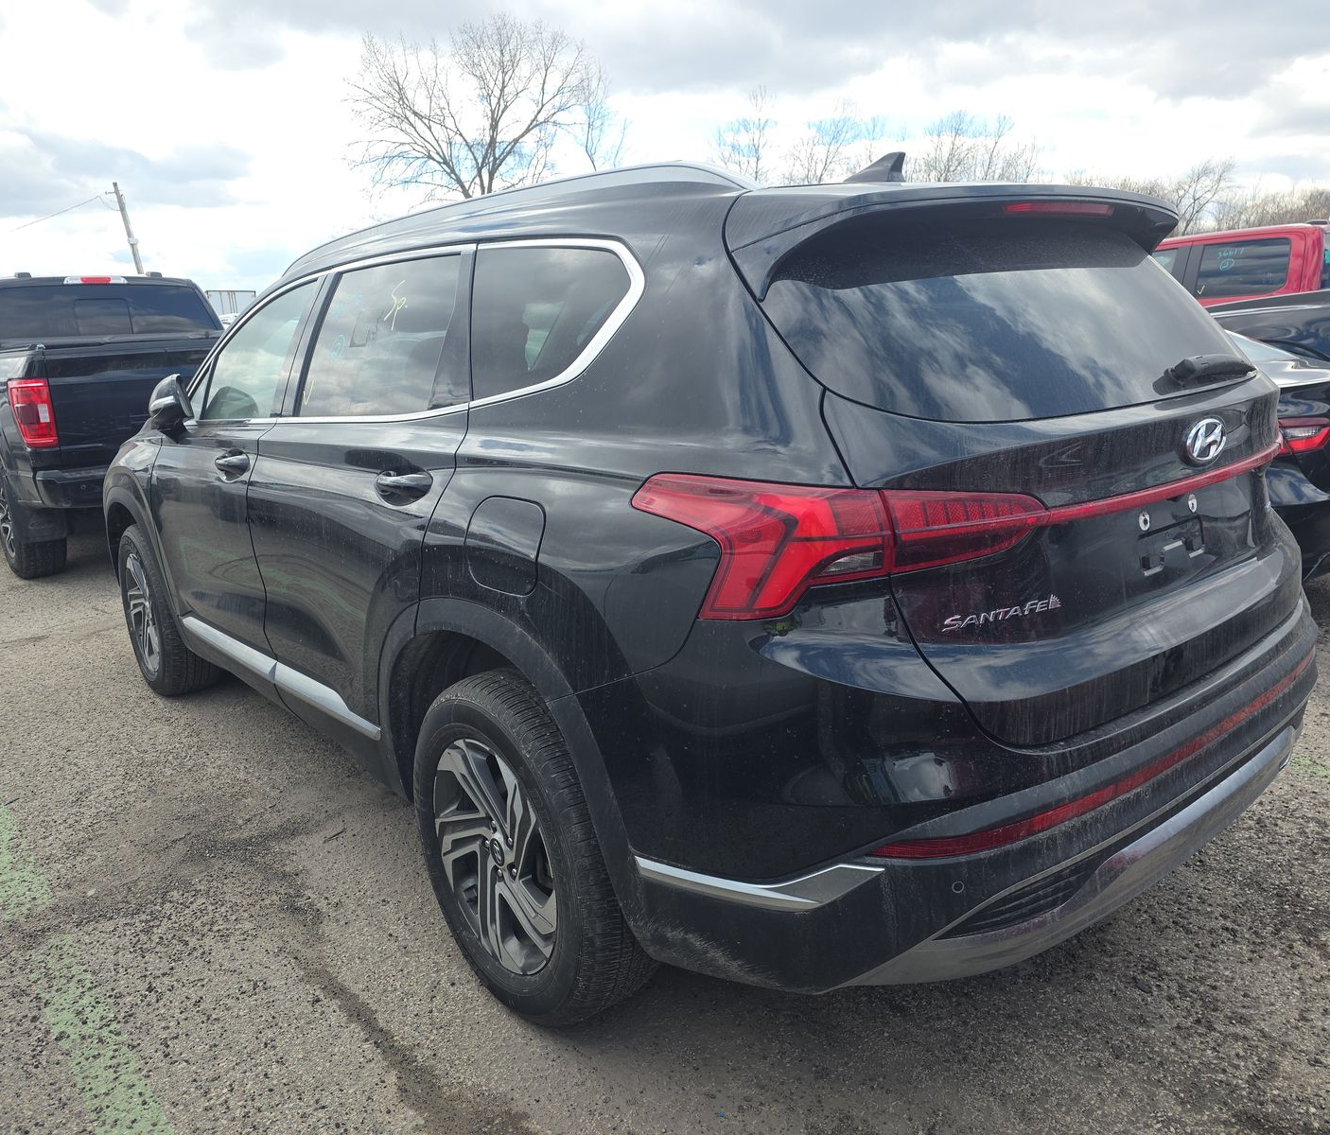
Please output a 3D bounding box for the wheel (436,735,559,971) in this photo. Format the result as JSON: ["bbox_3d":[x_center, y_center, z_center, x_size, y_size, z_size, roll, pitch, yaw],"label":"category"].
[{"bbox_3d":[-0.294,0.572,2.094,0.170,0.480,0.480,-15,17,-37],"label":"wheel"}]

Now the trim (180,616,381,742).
[{"bbox_3d":[-1.210,0.284,3.007,0.045,0.075,1.680,-13,16,-38],"label":"trim"}]

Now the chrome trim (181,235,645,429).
[{"bbox_3d":[-0.803,-0.535,2.499,0.170,0.425,2.330,-13,16,-38],"label":"chrome trim"}]

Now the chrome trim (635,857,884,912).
[{"bbox_3d":[0.120,0.431,1.445,0.140,0.130,0.420,-15,17,-37],"label":"chrome trim"}]

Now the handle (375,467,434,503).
[{"bbox_3d":[-0.535,-0.159,2.024,0.055,0.052,0.230,-13,16,-38],"label":"handle"}]

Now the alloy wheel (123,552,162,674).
[{"bbox_3d":[-2.070,0.177,4.176,0.170,0.480,0.480,-15,17,-37],"label":"alloy wheel"}]

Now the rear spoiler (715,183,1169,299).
[{"bbox_3d":[0.648,-0.638,1.936,1.310,0.220,0.330,-13,16,-38],"label":"rear spoiler"}]

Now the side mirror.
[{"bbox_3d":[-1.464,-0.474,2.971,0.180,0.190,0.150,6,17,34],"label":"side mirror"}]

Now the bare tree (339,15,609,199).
[{"bbox_3d":[-7.963,-16.589,44.891,10.800,14.500,10.500,-6,14,-8],"label":"bare tree"}]

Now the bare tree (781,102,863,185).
[{"bbox_3d":[7.178,-15.225,45.870,3.900,11.301,3.900,-13,16,-38],"label":"bare tree"}]

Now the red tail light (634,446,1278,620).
[{"bbox_3d":[0.729,-0.183,1.803,1.720,0.200,0.440,-15,17,-37],"label":"red tail light"}]

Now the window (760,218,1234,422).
[{"bbox_3d":[0.722,-0.447,1.807,1.350,0.450,0.100,-15,-22,-37],"label":"window"}]

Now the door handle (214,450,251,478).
[{"bbox_3d":[-1.240,-0.291,2.872,0.055,0.052,0.230,-13,16,-38],"label":"door handle"}]

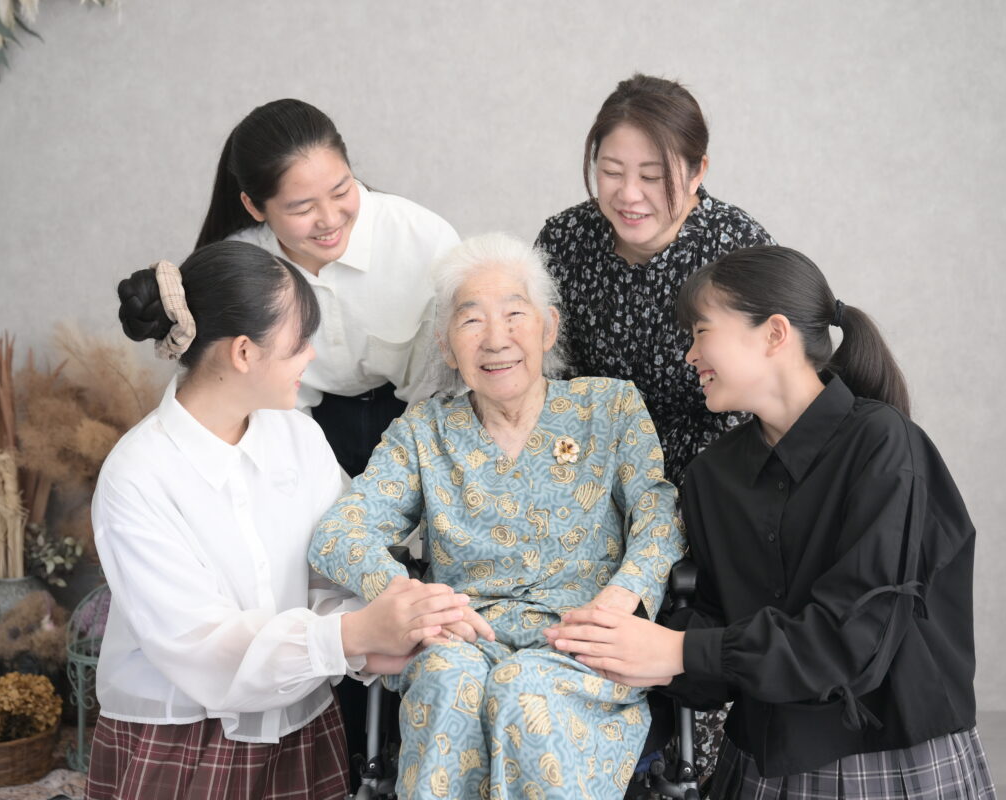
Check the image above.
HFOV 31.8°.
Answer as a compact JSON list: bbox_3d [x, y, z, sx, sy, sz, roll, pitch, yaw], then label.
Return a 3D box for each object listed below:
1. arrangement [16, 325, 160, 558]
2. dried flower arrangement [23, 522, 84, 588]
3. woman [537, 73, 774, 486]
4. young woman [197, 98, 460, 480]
[{"bbox_3d":[-0.980,0.097,4.250,0.400,0.570,0.360,0,2,0],"label":"arrangement"},{"bbox_3d":[-1.043,0.356,4.100,0.145,0.155,0.140,0,2,0],"label":"dried flower arrangement"},{"bbox_3d":[0.250,0.185,2.866,0.460,1.380,0.580,0,2,10],"label":"woman"},{"bbox_3d":[-0.280,0.206,2.846,0.480,1.340,0.620,-1,2,-25],"label":"young woman"}]

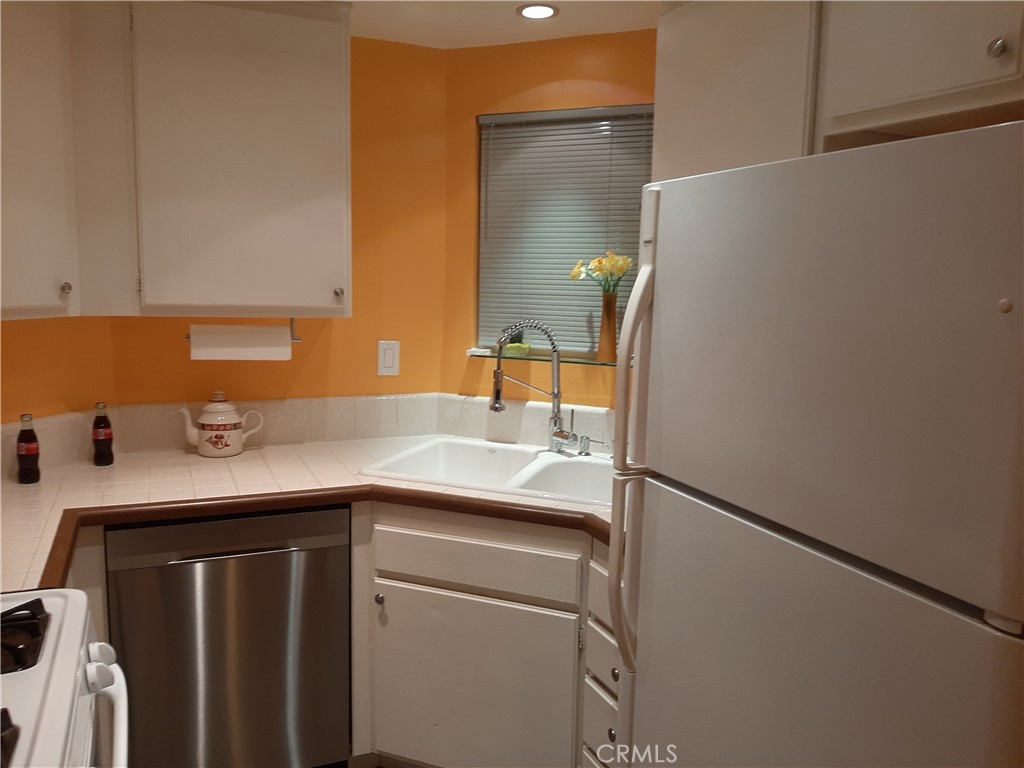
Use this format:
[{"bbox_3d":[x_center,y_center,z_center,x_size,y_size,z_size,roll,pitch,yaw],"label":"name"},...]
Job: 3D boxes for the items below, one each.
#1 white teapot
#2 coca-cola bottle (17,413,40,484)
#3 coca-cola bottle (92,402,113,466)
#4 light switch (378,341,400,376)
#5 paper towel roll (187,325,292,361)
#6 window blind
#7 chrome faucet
[{"bbox_3d":[-0.966,0.128,2.545,0.265,0.207,0.140,-2,8,-23],"label":"white teapot"},{"bbox_3d":[-1.356,0.179,2.151,0.057,0.193,0.057,-4,10,-37],"label":"coca-cola bottle"},{"bbox_3d":[-1.261,0.152,2.366,0.057,0.193,0.057,-4,9,-32],"label":"coca-cola bottle"},{"bbox_3d":[-0.454,-0.093,2.849,0.081,0.126,0.012,-2,8,-23],"label":"light switch"},{"bbox_3d":[-0.813,-0.123,2.318,0.287,0.105,0.105,0,8,-24],"label":"paper towel roll"},{"bbox_3d":[0.181,-0.531,2.724,0.645,0.837,0.035,4,8,21],"label":"window blind"},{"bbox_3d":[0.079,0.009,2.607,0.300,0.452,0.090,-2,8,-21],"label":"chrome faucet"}]

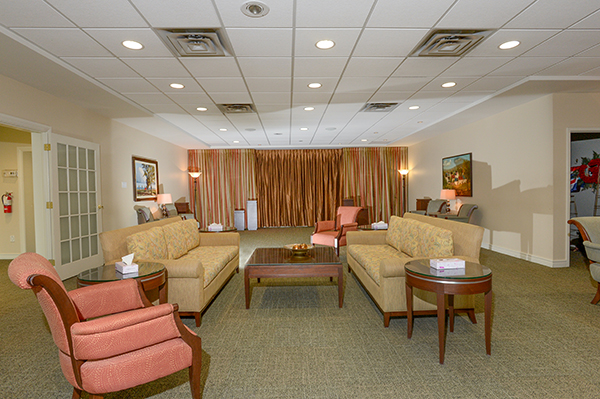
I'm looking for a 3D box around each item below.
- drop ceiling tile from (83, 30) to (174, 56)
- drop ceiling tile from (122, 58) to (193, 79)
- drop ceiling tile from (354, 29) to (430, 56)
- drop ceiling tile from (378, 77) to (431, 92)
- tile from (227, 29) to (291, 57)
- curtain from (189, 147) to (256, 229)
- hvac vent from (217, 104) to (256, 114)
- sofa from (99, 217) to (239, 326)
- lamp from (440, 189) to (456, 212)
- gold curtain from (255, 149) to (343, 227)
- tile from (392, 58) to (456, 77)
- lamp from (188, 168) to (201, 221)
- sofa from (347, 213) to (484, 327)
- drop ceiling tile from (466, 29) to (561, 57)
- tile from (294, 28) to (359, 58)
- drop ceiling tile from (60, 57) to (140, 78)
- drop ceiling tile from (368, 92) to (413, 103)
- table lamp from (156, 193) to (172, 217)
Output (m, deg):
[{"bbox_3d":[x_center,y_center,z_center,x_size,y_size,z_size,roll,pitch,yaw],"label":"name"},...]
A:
[{"bbox_3d":[-1.579,-1.488,3.009,0.605,0.025,0.600,-1,2,-2],"label":"drop ceiling tile"},{"bbox_3d":[-1.596,-1.505,3.605,0.605,0.025,0.600,-1,2,-2],"label":"drop ceiling tile"},{"bbox_3d":[0.858,-1.523,3.079,0.610,0.020,0.610,-1,2,-2],"label":"drop ceiling tile"},{"bbox_3d":[1.421,-1.562,4.287,0.605,0.025,0.600,-1,2,-2],"label":"drop ceiling tile"},{"bbox_3d":[-0.366,-1.504,3.042,0.605,0.025,0.600,-1,2,-2],"label":"tile"},{"bbox_3d":[-2.485,-0.321,10.111,2.093,2.561,0.160,-1,2,-2],"label":"curtain"},{"bbox_3d":[-1.060,-1.581,5.450,0.610,0.050,0.610,-1,2,-2],"label":"hvac vent"},{"bbox_3d":[-1.345,0.701,3.771,0.890,0.865,1.910,-1,2,1],"label":"sofa"},{"bbox_3d":[3.418,0.069,7.293,0.345,0.570,0.345,-1,2,-2],"label":"lamp"},{"bbox_3d":[-0.020,-0.356,10.280,2.790,2.526,0.160,-1,2,-2],"label":"gold curtain"},{"bbox_3d":[1.444,-1.553,3.719,0.600,0.030,0.600,-1,2,-2],"label":"tile"},{"bbox_3d":[-3.096,0.082,9.401,0.380,1.823,0.380,-1,2,-2],"label":"lamp"},{"bbox_3d":[1.174,0.681,3.836,0.940,0.880,1.950,-1,2,-2],"label":"sofa"},{"bbox_3d":[2.077,-1.543,3.123,0.610,0.020,0.610,-1,2,-2],"label":"drop ceiling tile"},{"bbox_3d":[0.249,-1.513,3.064,0.600,0.030,0.600,-1,2,-2],"label":"tile"},{"bbox_3d":[-2.196,-1.492,3.583,0.580,0.030,0.600,-1,2,-2],"label":"drop ceiling tile"},{"bbox_3d":[1.398,-1.592,4.936,0.600,0.030,0.600,-1,2,-2],"label":"drop ceiling tile"},{"bbox_3d":[-3.112,0.161,7.296,0.345,0.555,0.345,-1,2,-2],"label":"table lamp"}]

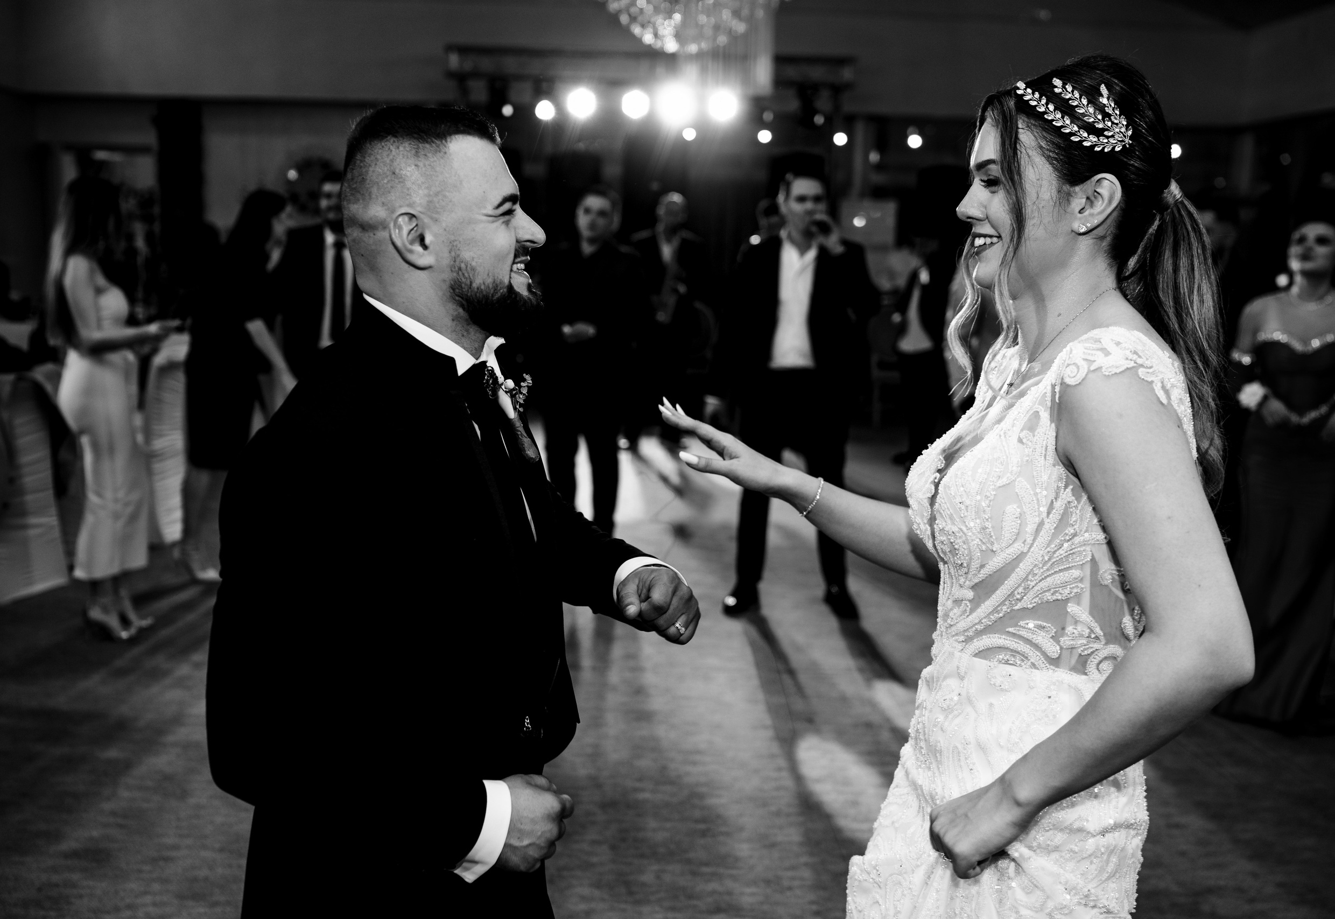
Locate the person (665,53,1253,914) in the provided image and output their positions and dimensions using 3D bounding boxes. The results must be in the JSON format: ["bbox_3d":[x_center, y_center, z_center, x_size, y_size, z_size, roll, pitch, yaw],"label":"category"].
[{"bbox_3d":[0.326,0.427,1.559,0.640,1.740,0.560,-2,10,-18],"label":"person"}]

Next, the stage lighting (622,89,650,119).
[{"bbox_3d":[-0.246,-2.758,10.391,0.240,0.270,0.250,0,21,-3],"label":"stage lighting"}]

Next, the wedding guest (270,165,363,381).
[{"bbox_3d":[-1.630,-0.499,6.610,0.560,1.802,0.360,1,10,0],"label":"wedding guest"}]

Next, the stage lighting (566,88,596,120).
[{"bbox_3d":[-0.664,-2.758,10.392,0.240,0.270,0.250,0,21,-4],"label":"stage lighting"}]

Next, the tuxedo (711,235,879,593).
[{"bbox_3d":[0.523,-0.160,5.576,0.680,1.460,0.420,2,10,5],"label":"tuxedo"}]

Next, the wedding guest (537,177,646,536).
[{"bbox_3d":[-0.337,-0.332,6.005,0.550,1.746,0.380,3,10,9],"label":"wedding guest"}]

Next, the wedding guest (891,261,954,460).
[{"bbox_3d":[1.796,-0.706,9.406,0.480,1.460,0.340,6,11,28],"label":"wedding guest"}]

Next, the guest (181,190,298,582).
[{"bbox_3d":[-1.883,-0.307,5.872,0.490,1.670,0.430,2,10,3],"label":"guest"}]

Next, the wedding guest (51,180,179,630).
[{"bbox_3d":[-2.097,-0.186,5.064,0.480,1.710,0.430,3,10,10],"label":"wedding guest"}]

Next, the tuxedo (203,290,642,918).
[{"bbox_3d":[-0.306,0.549,1.732,0.540,1.430,0.550,4,10,18],"label":"tuxedo"}]

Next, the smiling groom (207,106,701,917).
[{"bbox_3d":[-0.264,0.416,1.710,0.600,1.700,0.560,4,10,18],"label":"smiling groom"}]

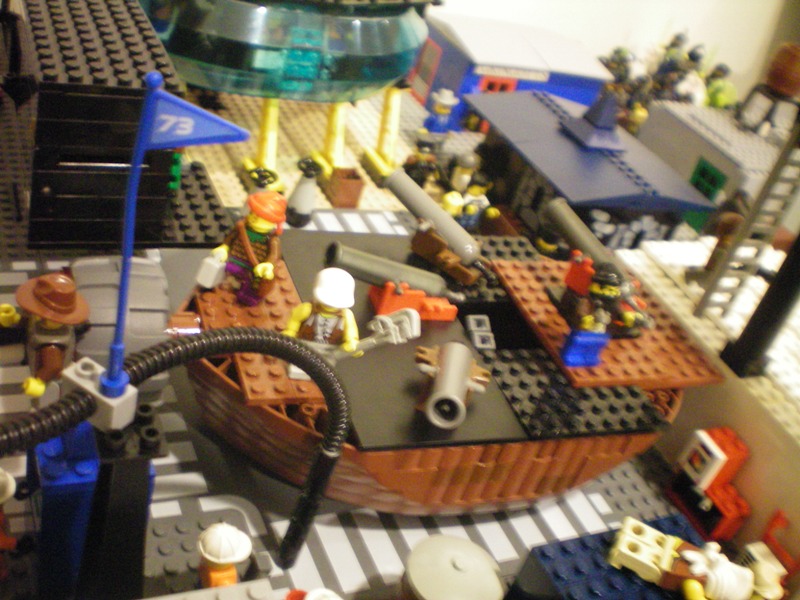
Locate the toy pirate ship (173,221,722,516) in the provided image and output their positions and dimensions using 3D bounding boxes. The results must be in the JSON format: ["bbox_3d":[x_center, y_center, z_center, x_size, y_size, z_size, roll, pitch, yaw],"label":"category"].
[{"bbox_3d":[0.013,0.027,0.368,0.225,0.064,0.134,0,37,-25],"label":"toy pirate ship"}]

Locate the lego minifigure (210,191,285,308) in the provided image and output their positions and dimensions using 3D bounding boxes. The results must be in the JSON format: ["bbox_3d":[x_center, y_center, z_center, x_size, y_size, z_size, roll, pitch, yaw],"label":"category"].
[{"bbox_3d":[-0.053,-0.017,0.311,0.026,0.042,0.017,27,34,13],"label":"lego minifigure"}]

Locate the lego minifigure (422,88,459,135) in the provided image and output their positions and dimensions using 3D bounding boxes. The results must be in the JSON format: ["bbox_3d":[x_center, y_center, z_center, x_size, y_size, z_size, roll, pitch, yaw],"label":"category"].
[{"bbox_3d":[0.028,-0.119,0.594,0.026,0.044,0.018,19,33,2],"label":"lego minifigure"}]

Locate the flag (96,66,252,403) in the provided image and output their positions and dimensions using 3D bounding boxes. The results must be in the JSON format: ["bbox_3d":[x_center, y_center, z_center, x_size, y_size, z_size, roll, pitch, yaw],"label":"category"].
[{"bbox_3d":[-0.050,-0.011,0.189,0.026,0.080,0.007,-3,39,-29],"label":"flag"}]

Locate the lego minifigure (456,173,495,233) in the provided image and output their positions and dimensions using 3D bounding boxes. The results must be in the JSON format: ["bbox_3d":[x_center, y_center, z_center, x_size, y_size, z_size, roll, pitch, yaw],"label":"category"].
[{"bbox_3d":[0.043,-0.052,0.501,0.026,0.044,0.018,8,34,-14],"label":"lego minifigure"}]

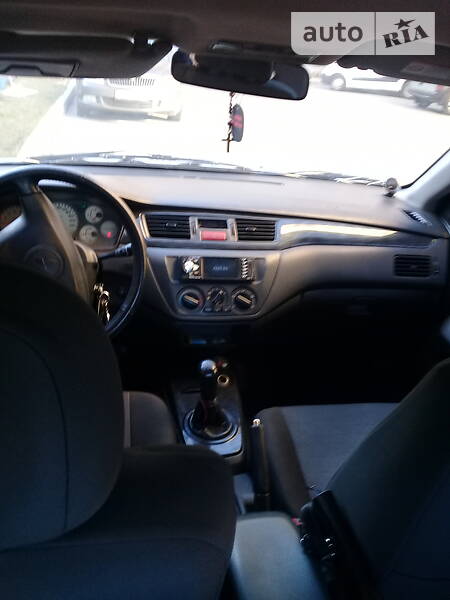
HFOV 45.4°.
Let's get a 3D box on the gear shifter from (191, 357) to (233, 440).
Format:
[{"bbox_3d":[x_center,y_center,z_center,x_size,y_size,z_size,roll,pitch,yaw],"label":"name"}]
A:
[{"bbox_3d":[-0.021,0.201,1.142,0.095,0.167,0.098,0,24,-15],"label":"gear shifter"}]

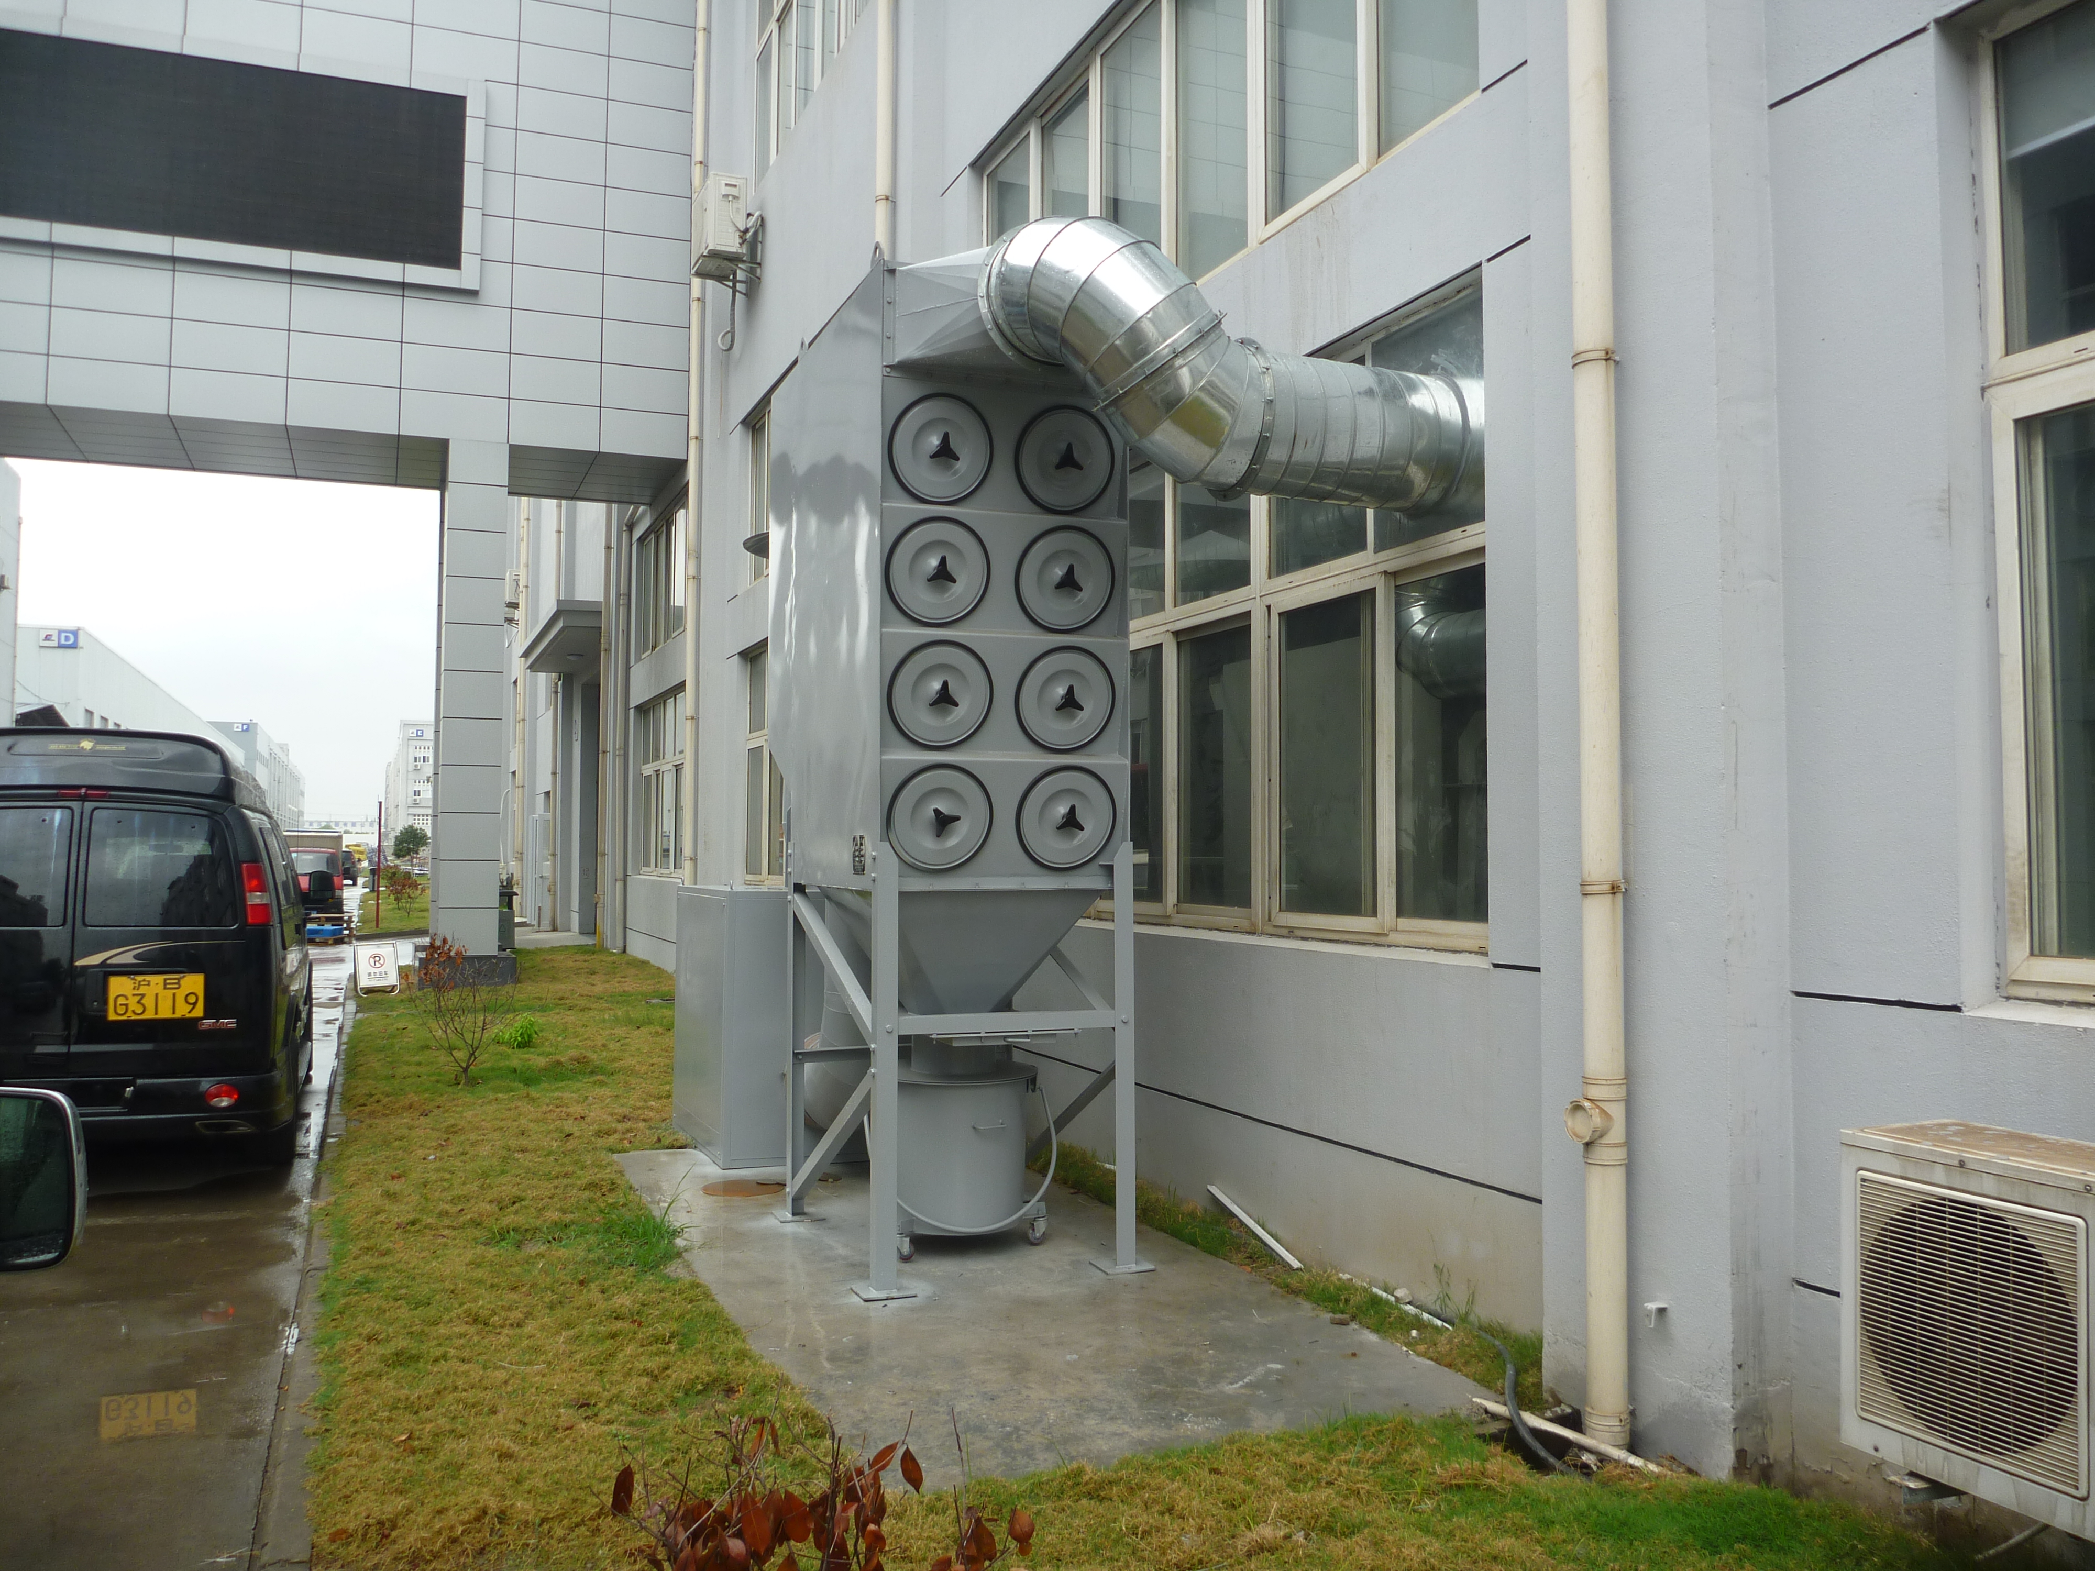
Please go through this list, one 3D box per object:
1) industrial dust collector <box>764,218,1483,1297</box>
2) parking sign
[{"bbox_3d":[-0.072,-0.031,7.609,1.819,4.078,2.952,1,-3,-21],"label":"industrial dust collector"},{"bbox_3d":[-8.063,2.189,20.370,0.480,0.630,0.360,2,-3,-30],"label":"parking sign"}]

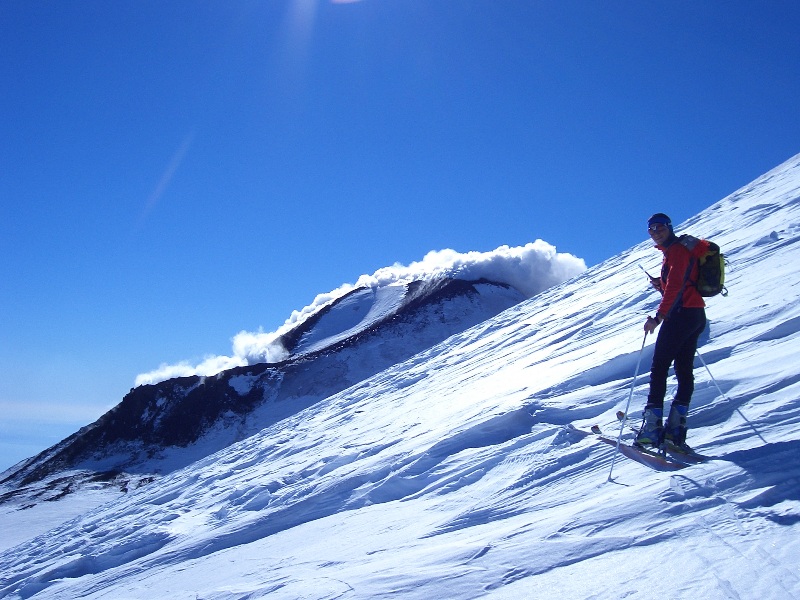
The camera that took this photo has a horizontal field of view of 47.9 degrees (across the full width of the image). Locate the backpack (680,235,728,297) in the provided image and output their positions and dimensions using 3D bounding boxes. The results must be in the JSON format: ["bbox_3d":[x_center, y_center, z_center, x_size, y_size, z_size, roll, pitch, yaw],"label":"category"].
[{"bbox_3d":[2.303,-0.244,6.772,0.260,0.440,0.290,-3,-7,30],"label":"backpack"}]

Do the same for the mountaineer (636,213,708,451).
[{"bbox_3d":[2.066,0.224,6.832,0.500,1.770,0.560,-3,-7,30],"label":"mountaineer"}]

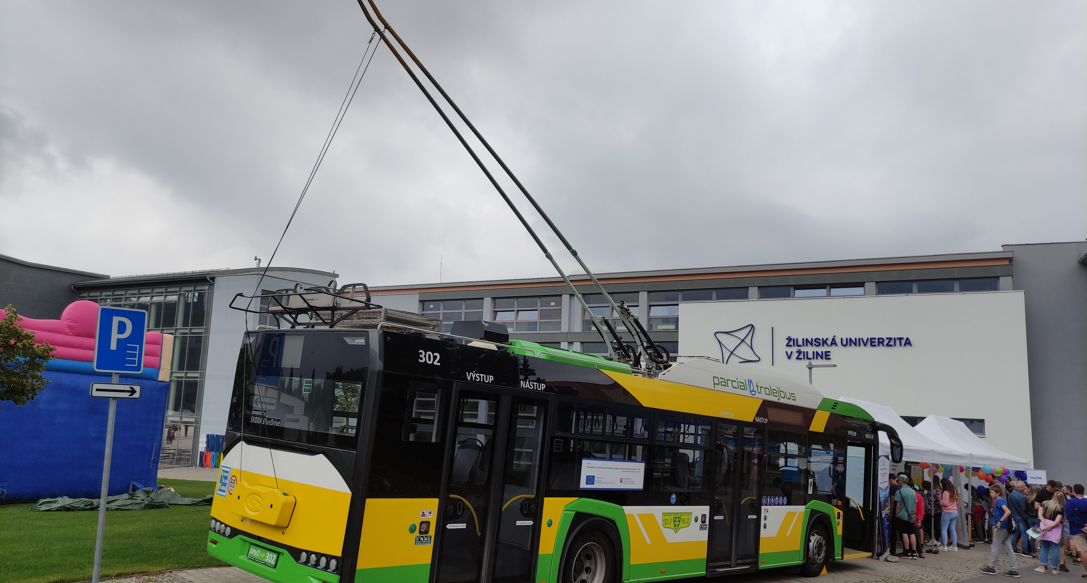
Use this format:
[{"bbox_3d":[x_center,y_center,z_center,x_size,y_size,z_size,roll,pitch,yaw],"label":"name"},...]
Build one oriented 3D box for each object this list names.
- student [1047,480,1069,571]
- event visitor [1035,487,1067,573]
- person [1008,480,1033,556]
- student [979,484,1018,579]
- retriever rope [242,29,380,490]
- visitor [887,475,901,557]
[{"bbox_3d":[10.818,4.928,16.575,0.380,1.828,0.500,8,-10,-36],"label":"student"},{"bbox_3d":[10.316,4.879,16.010,0.500,1.636,0.400,-4,-10,37],"label":"event visitor"},{"bbox_3d":[11.613,5.494,19.131,0.380,1.732,0.500,4,-8,-14],"label":"person"},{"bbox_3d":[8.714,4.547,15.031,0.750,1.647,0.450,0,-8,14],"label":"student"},{"bbox_3d":[-2.357,-0.508,7.931,1.106,4.760,0.936,-5,-11,43],"label":"retriever rope"},{"bbox_3d":[7.351,4.685,16.531,0.400,1.618,0.480,-4,-10,36],"label":"visitor"}]

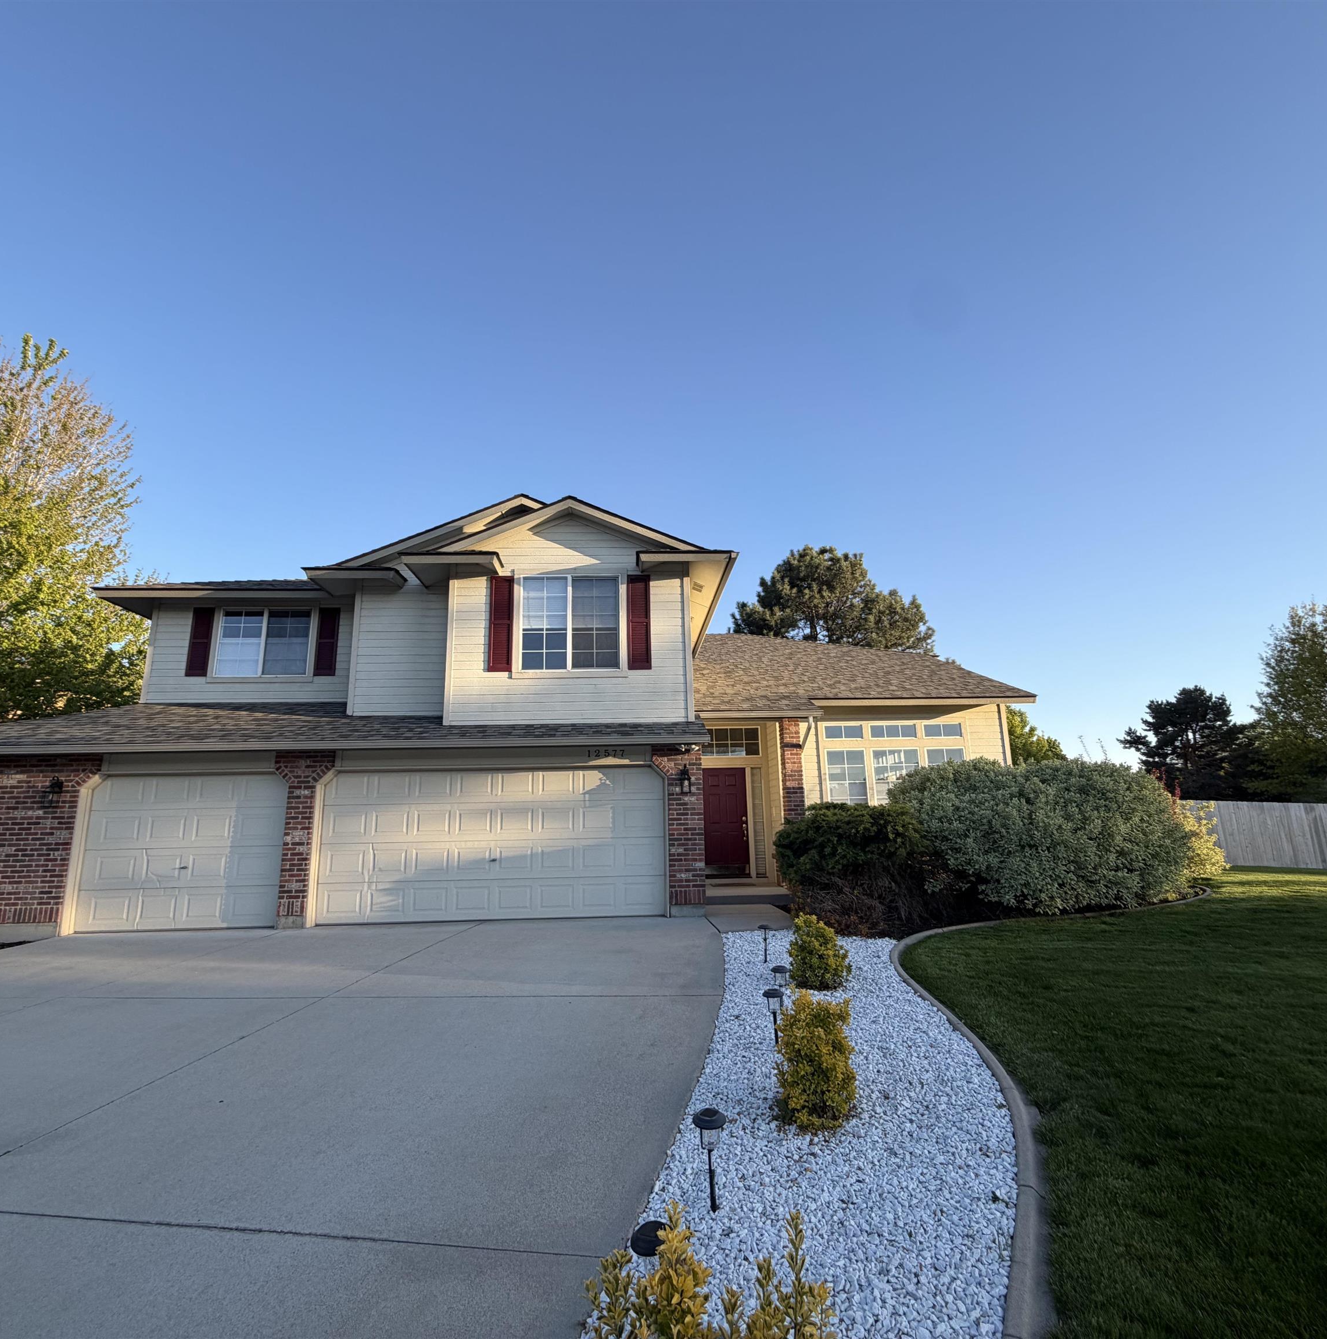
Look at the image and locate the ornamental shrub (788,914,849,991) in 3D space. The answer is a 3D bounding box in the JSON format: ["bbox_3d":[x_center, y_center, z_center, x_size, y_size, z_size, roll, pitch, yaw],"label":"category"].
[{"bbox_3d":[1.359,2.453,6.321,0.540,0.575,0.520,-1,-11,-3],"label":"ornamental shrub"}]

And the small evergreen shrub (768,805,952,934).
[{"bbox_3d":[2.530,2.549,9.419,2.200,1.500,2.000,-1,-11,-3],"label":"small evergreen shrub"}]

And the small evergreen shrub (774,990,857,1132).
[{"bbox_3d":[0.773,1.968,3.663,0.410,0.580,0.400,-1,-11,-3],"label":"small evergreen shrub"}]

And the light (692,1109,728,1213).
[{"bbox_3d":[0.185,1.917,2.818,0.140,0.360,0.140,-1,-11,-3],"label":"light"}]

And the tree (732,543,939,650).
[{"bbox_3d":[7.361,0.927,30.777,8.800,12.800,8.800,-1,-11,-3],"label":"tree"}]

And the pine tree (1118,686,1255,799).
[{"bbox_3d":[32.251,5.679,44.329,7.000,9.100,7.000,-1,-11,-3],"label":"pine tree"}]

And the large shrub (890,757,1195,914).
[{"bbox_3d":[5.853,2.562,11.415,4.600,2.150,2.800,-1,-11,-3],"label":"large shrub"}]

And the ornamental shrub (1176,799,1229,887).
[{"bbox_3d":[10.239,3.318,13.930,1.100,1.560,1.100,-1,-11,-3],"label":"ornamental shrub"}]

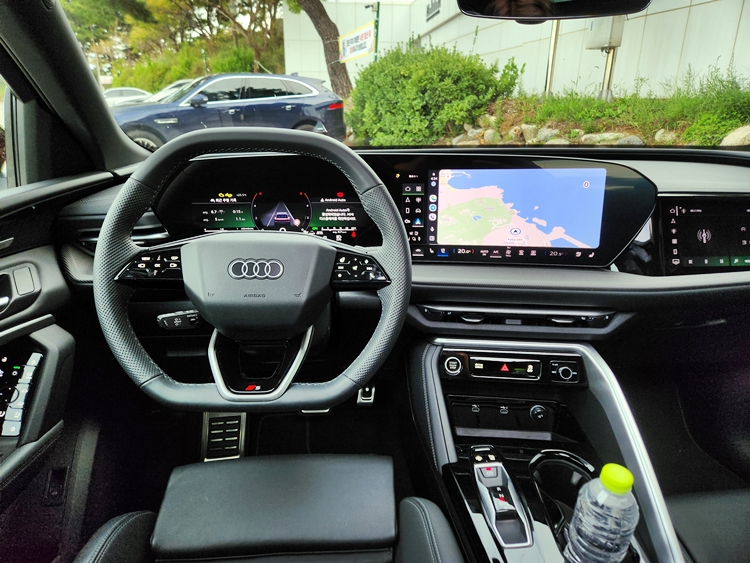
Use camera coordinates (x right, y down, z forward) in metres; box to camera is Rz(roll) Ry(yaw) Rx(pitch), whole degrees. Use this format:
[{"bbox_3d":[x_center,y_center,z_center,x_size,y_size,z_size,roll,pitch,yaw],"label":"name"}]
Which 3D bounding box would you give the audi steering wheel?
[{"bbox_3d":[-0.144,-0.013,0.598,0.370,0.335,0.090,0,-6,1],"label":"audi steering wheel"}]

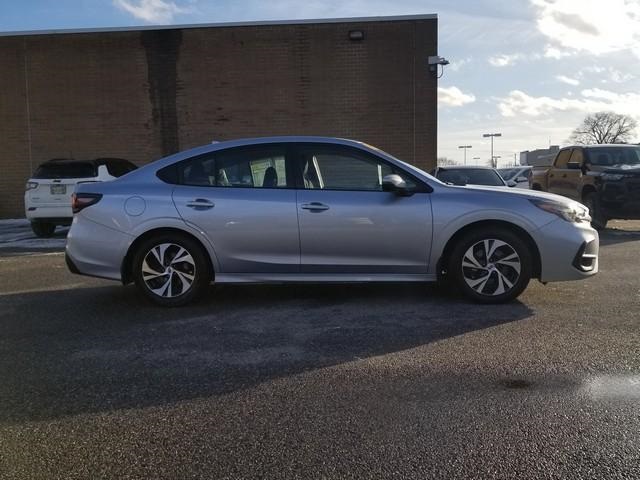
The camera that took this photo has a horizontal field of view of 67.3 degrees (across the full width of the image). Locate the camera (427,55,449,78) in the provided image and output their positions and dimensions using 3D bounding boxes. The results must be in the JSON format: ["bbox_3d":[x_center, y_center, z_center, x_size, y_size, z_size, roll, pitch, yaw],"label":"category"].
[{"bbox_3d":[3.200,-4.650,12.900,0.550,0.550,0.350,-1,5,5],"label":"camera"}]

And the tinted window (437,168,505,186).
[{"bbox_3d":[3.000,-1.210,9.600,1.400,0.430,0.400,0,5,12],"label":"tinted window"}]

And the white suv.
[{"bbox_3d":[-5.330,-1.080,11.650,1.850,1.650,4.400,-1,5,-2],"label":"white suv"}]

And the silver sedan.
[{"bbox_3d":[0.050,-0.250,4.910,4.840,1.490,1.860,-1,5,4],"label":"silver sedan"}]

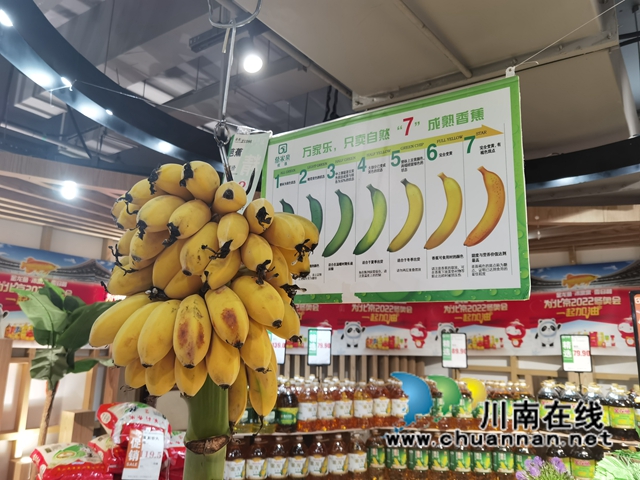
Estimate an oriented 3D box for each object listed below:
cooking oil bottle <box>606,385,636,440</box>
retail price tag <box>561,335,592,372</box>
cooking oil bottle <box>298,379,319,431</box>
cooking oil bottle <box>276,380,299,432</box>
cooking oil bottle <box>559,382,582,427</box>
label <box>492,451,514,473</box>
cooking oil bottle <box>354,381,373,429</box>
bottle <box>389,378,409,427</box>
[{"bbox_3d":[1.866,1.062,3.090,0.155,0.332,0.155,-6,-14,31],"label":"cooking oil bottle"},{"bbox_3d":[1.656,0.732,3.220,0.168,0.230,0.015,-5,-13,25],"label":"retail price tag"},{"bbox_3d":[-0.074,1.074,3.230,0.125,0.302,0.130,6,-13,-24],"label":"cooking oil bottle"},{"bbox_3d":[-0.209,1.071,3.210,0.138,0.300,0.138,3,-12,-9],"label":"cooking oil bottle"},{"bbox_3d":[1.738,1.160,3.468,0.150,0.335,0.140,-7,-14,33],"label":"cooking oil bottle"},{"bbox_3d":[1.125,1.360,3.060,0.127,0.125,0.030,0,-12,6],"label":"label"},{"bbox_3d":[0.295,1.113,3.370,0.125,0.305,0.130,6,-13,-24],"label":"cooking oil bottle"},{"bbox_3d":[0.574,1.189,3.631,0.132,0.322,0.130,1,-12,-5],"label":"bottle"}]

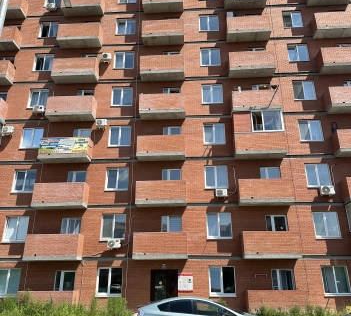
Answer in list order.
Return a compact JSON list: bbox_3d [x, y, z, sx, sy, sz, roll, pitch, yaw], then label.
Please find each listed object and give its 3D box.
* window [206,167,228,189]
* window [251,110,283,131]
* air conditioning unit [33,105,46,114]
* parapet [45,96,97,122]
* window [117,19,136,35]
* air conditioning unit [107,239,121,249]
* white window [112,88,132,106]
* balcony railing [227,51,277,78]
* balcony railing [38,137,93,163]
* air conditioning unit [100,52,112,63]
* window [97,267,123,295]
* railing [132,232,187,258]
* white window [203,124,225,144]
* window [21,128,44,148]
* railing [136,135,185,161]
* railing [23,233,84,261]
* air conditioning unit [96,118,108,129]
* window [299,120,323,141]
[{"bbox_3d":[2.510,1.196,19.655,1.372,1.434,0.150,-1,-20,3],"label":"window"},{"bbox_3d":[5.630,-2.195,19.800,1.905,1.406,0.120,-1,-20,3],"label":"window"},{"bbox_3d":[-8.997,-3.187,21.455,0.780,0.520,0.300,-1,-20,3],"label":"air conditioning unit"},{"bbox_3d":[-6.816,-3.218,21.217,2.997,1.372,0.816,-1,-20,3],"label":"parapet"},{"bbox_3d":[-3.639,-9.648,24.056,1.401,1.429,0.150,-1,-20,3],"label":"window"},{"bbox_3d":[-3.441,4.856,18.344,0.730,0.510,0.270,-1,-20,3],"label":"air conditioning unit"},{"bbox_3d":[-3.603,-4.156,21.850,1.376,1.429,0.150,-1,-20,3],"label":"white window"},{"bbox_3d":[5.130,-6.279,21.900,2.950,1.381,0.947,-1,-20,3],"label":"balcony railing"},{"bbox_3d":[-6.932,-0.489,20.453,3.019,1.332,0.947,-1,-20,3],"label":"balcony railing"},{"bbox_3d":[-4.846,-7.153,22.959,0.710,0.493,0.266,-1,-20,3],"label":"air conditioning unit"},{"bbox_3d":[-3.626,6.859,18.001,1.384,1.421,0.150,-1,-20,3],"label":"window"},{"bbox_3d":[-0.765,4.728,17.373,2.811,1.302,0.888,-1,-20,3],"label":"railing"},{"bbox_3d":[2.469,-1.552,20.548,1.376,1.429,0.150,-1,-20,3],"label":"white window"},{"bbox_3d":[-9.358,-1.290,21.109,1.376,1.429,0.150,-1,-20,3],"label":"window"},{"bbox_3d":[-0.862,-0.598,19.782,2.850,1.250,1.030,-1,-20,3],"label":"railing"},{"bbox_3d":[-6.799,5.060,18.253,2.978,1.383,0.914,-1,-20,3],"label":"railing"},{"bbox_3d":[-4.602,-2.138,20.321,0.680,0.460,0.280,-1,-20,3],"label":"air conditioning unit"},{"bbox_3d":[8.436,-1.703,20.233,1.390,1.453,0.140,-1,-20,3],"label":"window"}]

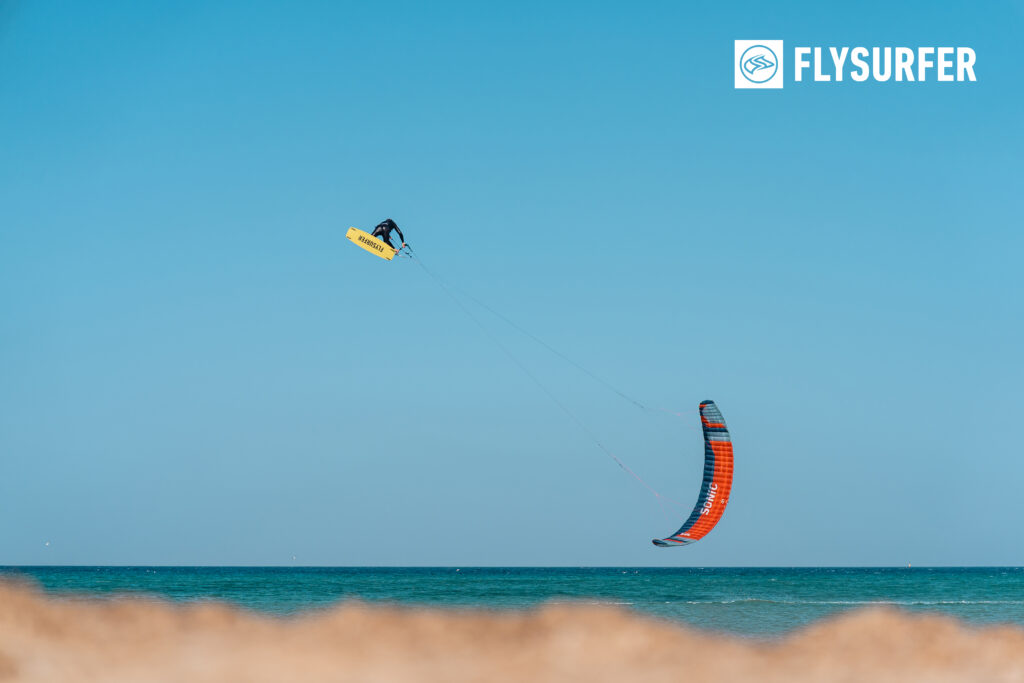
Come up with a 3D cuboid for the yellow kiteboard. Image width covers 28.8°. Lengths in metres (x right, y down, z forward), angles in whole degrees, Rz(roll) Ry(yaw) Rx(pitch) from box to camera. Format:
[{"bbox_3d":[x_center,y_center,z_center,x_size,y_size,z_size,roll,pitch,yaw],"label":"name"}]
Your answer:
[{"bbox_3d":[-3.740,-2.595,53.000,1.380,0.420,0.100,29,18,-5],"label":"yellow kiteboard"}]

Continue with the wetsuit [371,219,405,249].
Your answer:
[{"bbox_3d":[-3.346,-2.864,53.300,0.950,0.900,0.750,13,-27,15],"label":"wetsuit"}]

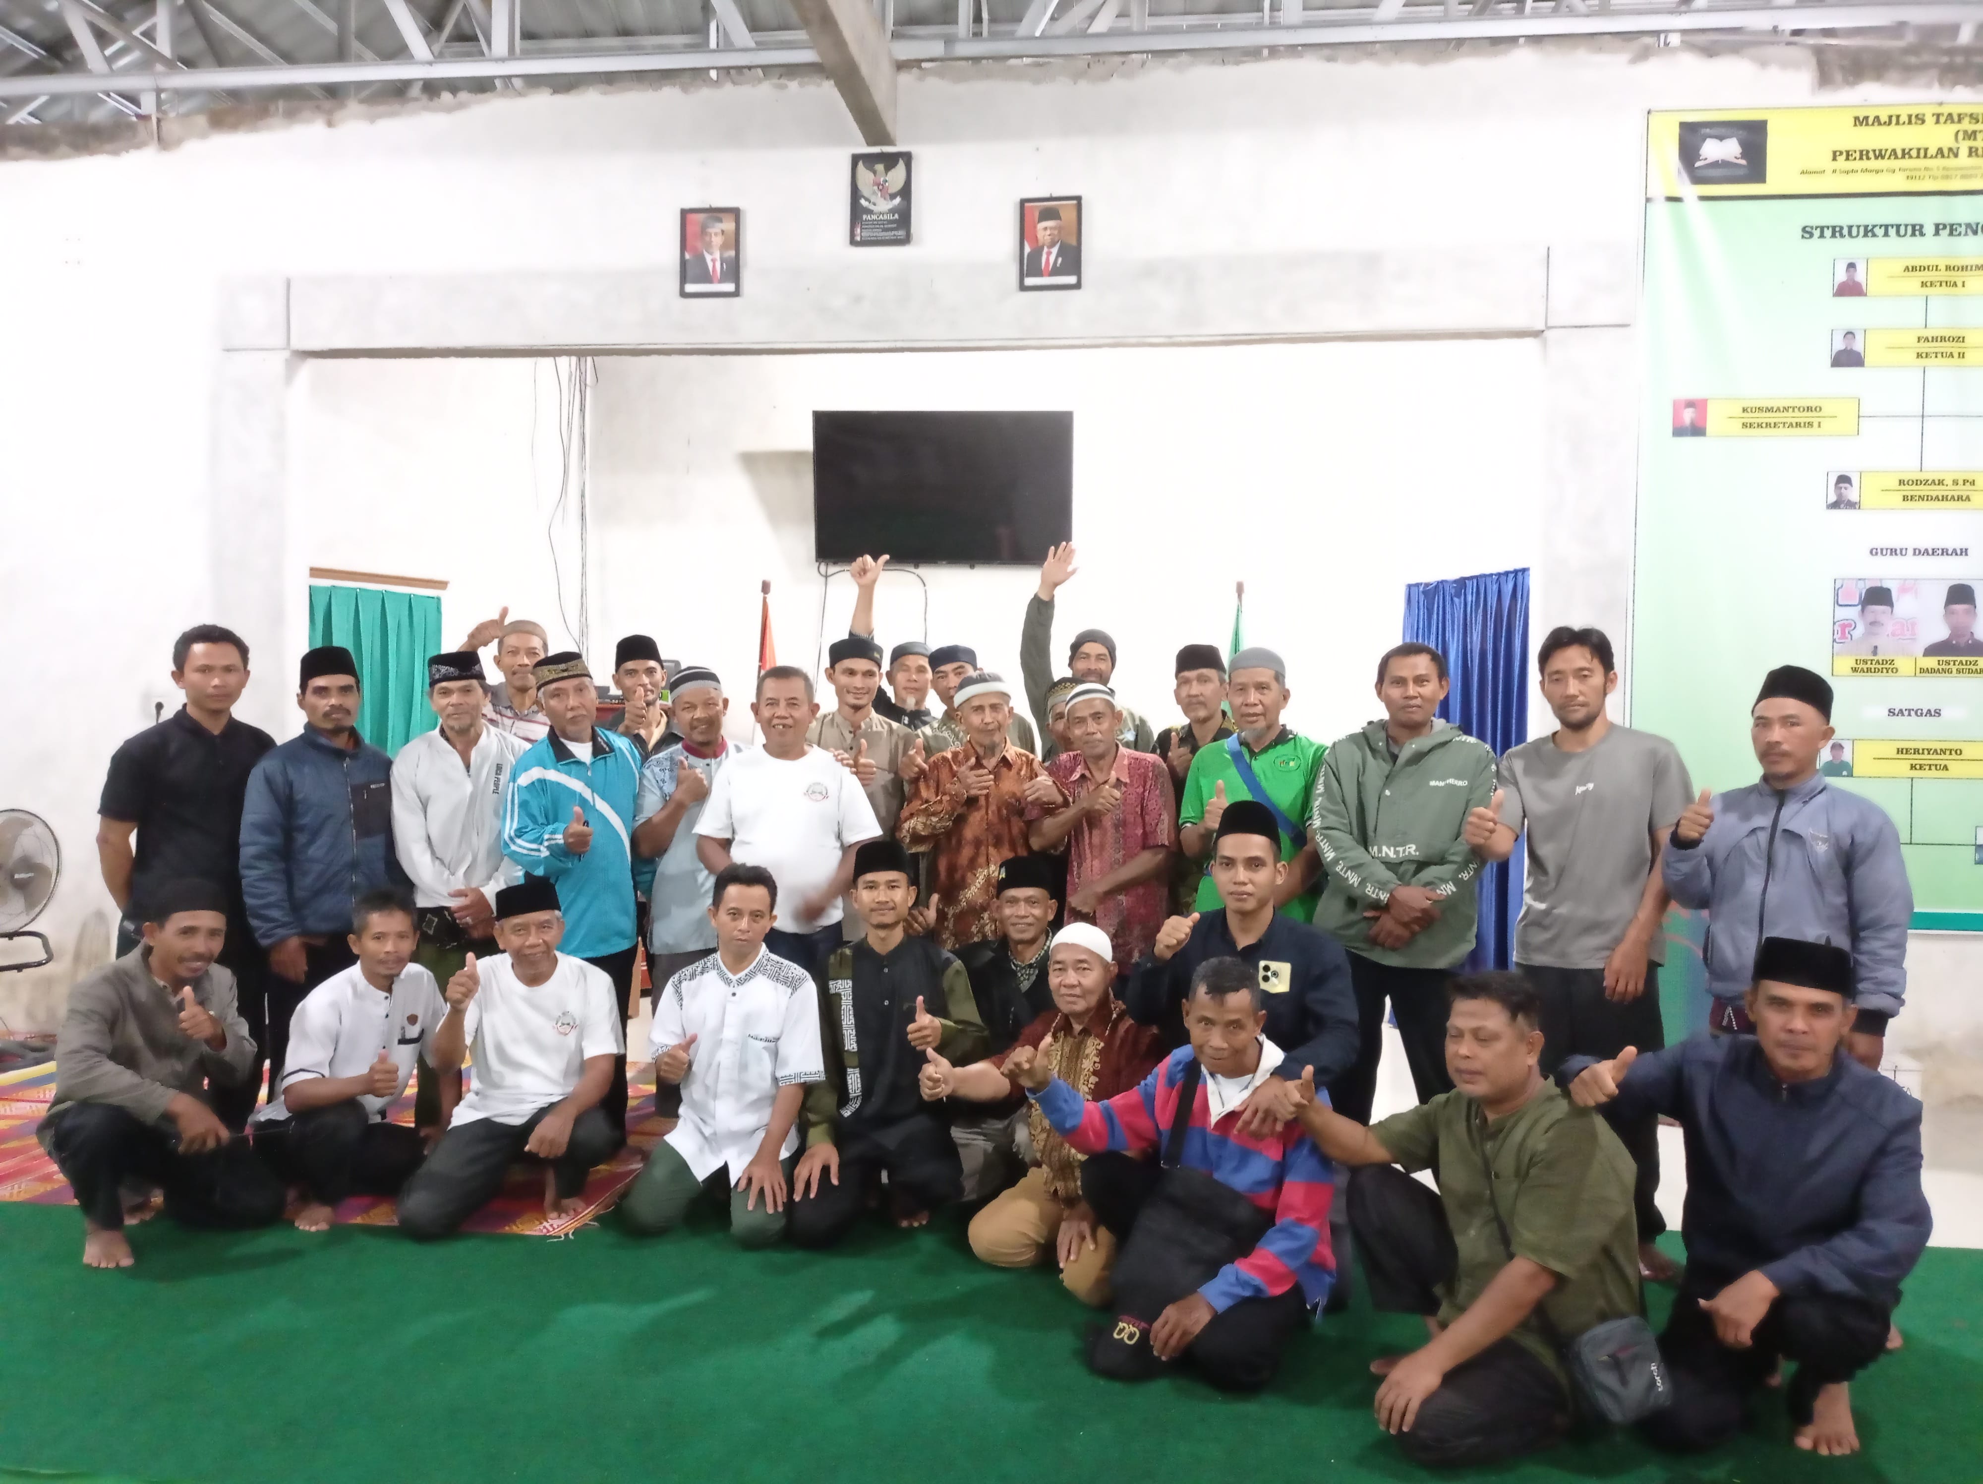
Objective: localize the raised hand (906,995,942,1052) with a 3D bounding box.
[{"bbox_3d":[-0.177,0.738,4.220,0.065,0.138,0.090,-6,0,33],"label":"raised hand"}]

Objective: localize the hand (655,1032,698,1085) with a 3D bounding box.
[{"bbox_3d":[-0.835,0.836,4.250,0.068,0.130,0.092,25,0,-23],"label":"hand"}]

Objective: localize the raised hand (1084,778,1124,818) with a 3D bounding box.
[{"bbox_3d":[0.338,0.167,4.800,0.062,0.122,0.095,8,8,-41],"label":"raised hand"}]

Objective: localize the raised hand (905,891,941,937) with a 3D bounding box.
[{"bbox_3d":[-0.200,0.501,4.650,0.105,0.128,0.095,1,2,0],"label":"raised hand"}]

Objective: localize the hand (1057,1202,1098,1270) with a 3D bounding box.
[{"bbox_3d":[0.211,1.212,3.930,0.090,0.160,0.055,10,-28,5],"label":"hand"}]

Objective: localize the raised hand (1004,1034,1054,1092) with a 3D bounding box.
[{"bbox_3d":[0.081,0.683,3.420,0.107,0.122,0.100,1,1,2],"label":"raised hand"}]

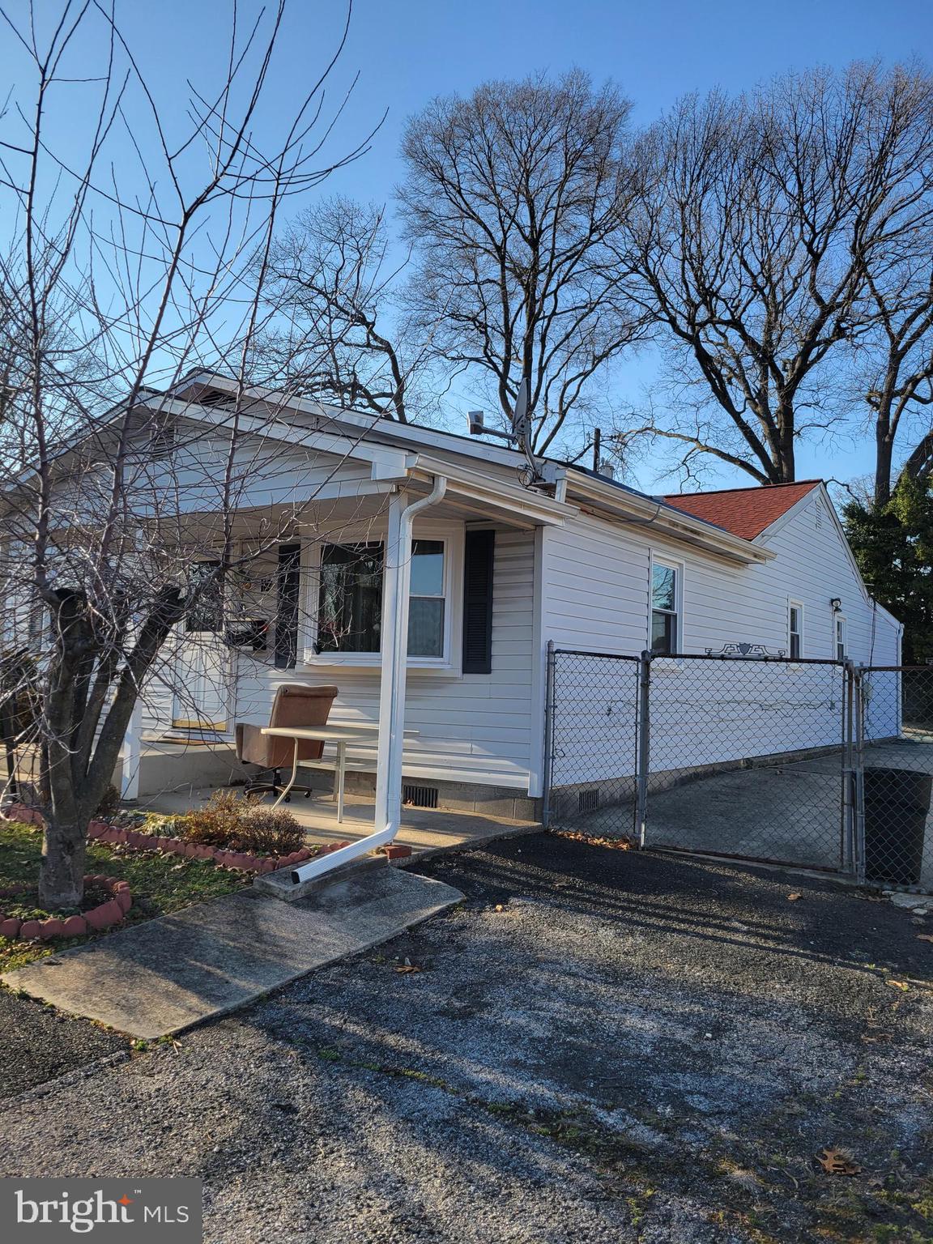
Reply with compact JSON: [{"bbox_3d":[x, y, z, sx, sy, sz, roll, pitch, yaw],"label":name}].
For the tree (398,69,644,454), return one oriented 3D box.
[{"bbox_3d":[1.637,-8.047,32.241,8.485,22.925,8.485,2,-4,0],"label":"tree"}]

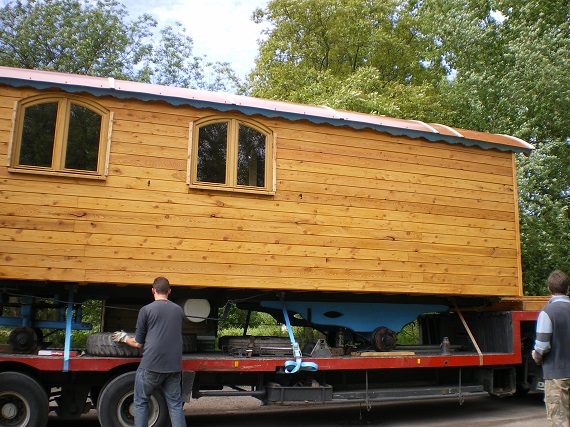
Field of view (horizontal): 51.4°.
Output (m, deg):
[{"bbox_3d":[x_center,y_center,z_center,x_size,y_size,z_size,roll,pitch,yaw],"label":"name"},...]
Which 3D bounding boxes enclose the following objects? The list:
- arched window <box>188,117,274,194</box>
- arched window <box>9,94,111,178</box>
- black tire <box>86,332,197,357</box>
[{"bbox_3d":[-0.627,-0.726,7.221,1.070,0.961,0.100,4,-10,-19],"label":"arched window"},{"bbox_3d":[-2.463,-0.874,6.573,1.032,0.955,0.100,4,-10,-19],"label":"arched window"},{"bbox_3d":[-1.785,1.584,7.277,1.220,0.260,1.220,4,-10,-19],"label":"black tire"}]

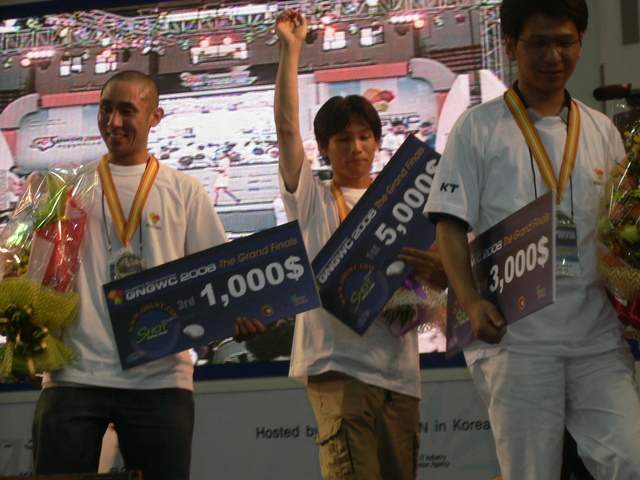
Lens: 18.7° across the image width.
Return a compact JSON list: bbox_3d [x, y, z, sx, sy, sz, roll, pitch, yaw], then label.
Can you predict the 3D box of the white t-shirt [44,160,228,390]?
[{"bbox_3d":[-0.511,0.097,5.320,0.510,0.610,0.280,-3,-5,8],"label":"white t-shirt"}]

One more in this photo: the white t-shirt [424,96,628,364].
[{"bbox_3d":[0.486,-0.025,4.550,0.480,0.610,0.290,-1,-5,-14],"label":"white t-shirt"}]

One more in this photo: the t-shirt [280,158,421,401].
[{"bbox_3d":[0.092,0.109,5.350,0.430,0.630,0.280,0,-5,-25],"label":"t-shirt"}]

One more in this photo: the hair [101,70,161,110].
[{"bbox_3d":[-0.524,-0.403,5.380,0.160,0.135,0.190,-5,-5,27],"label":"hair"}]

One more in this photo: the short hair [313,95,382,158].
[{"bbox_3d":[0.077,-0.311,5.360,0.185,0.180,0.215,-1,5,-14],"label":"short hair"}]

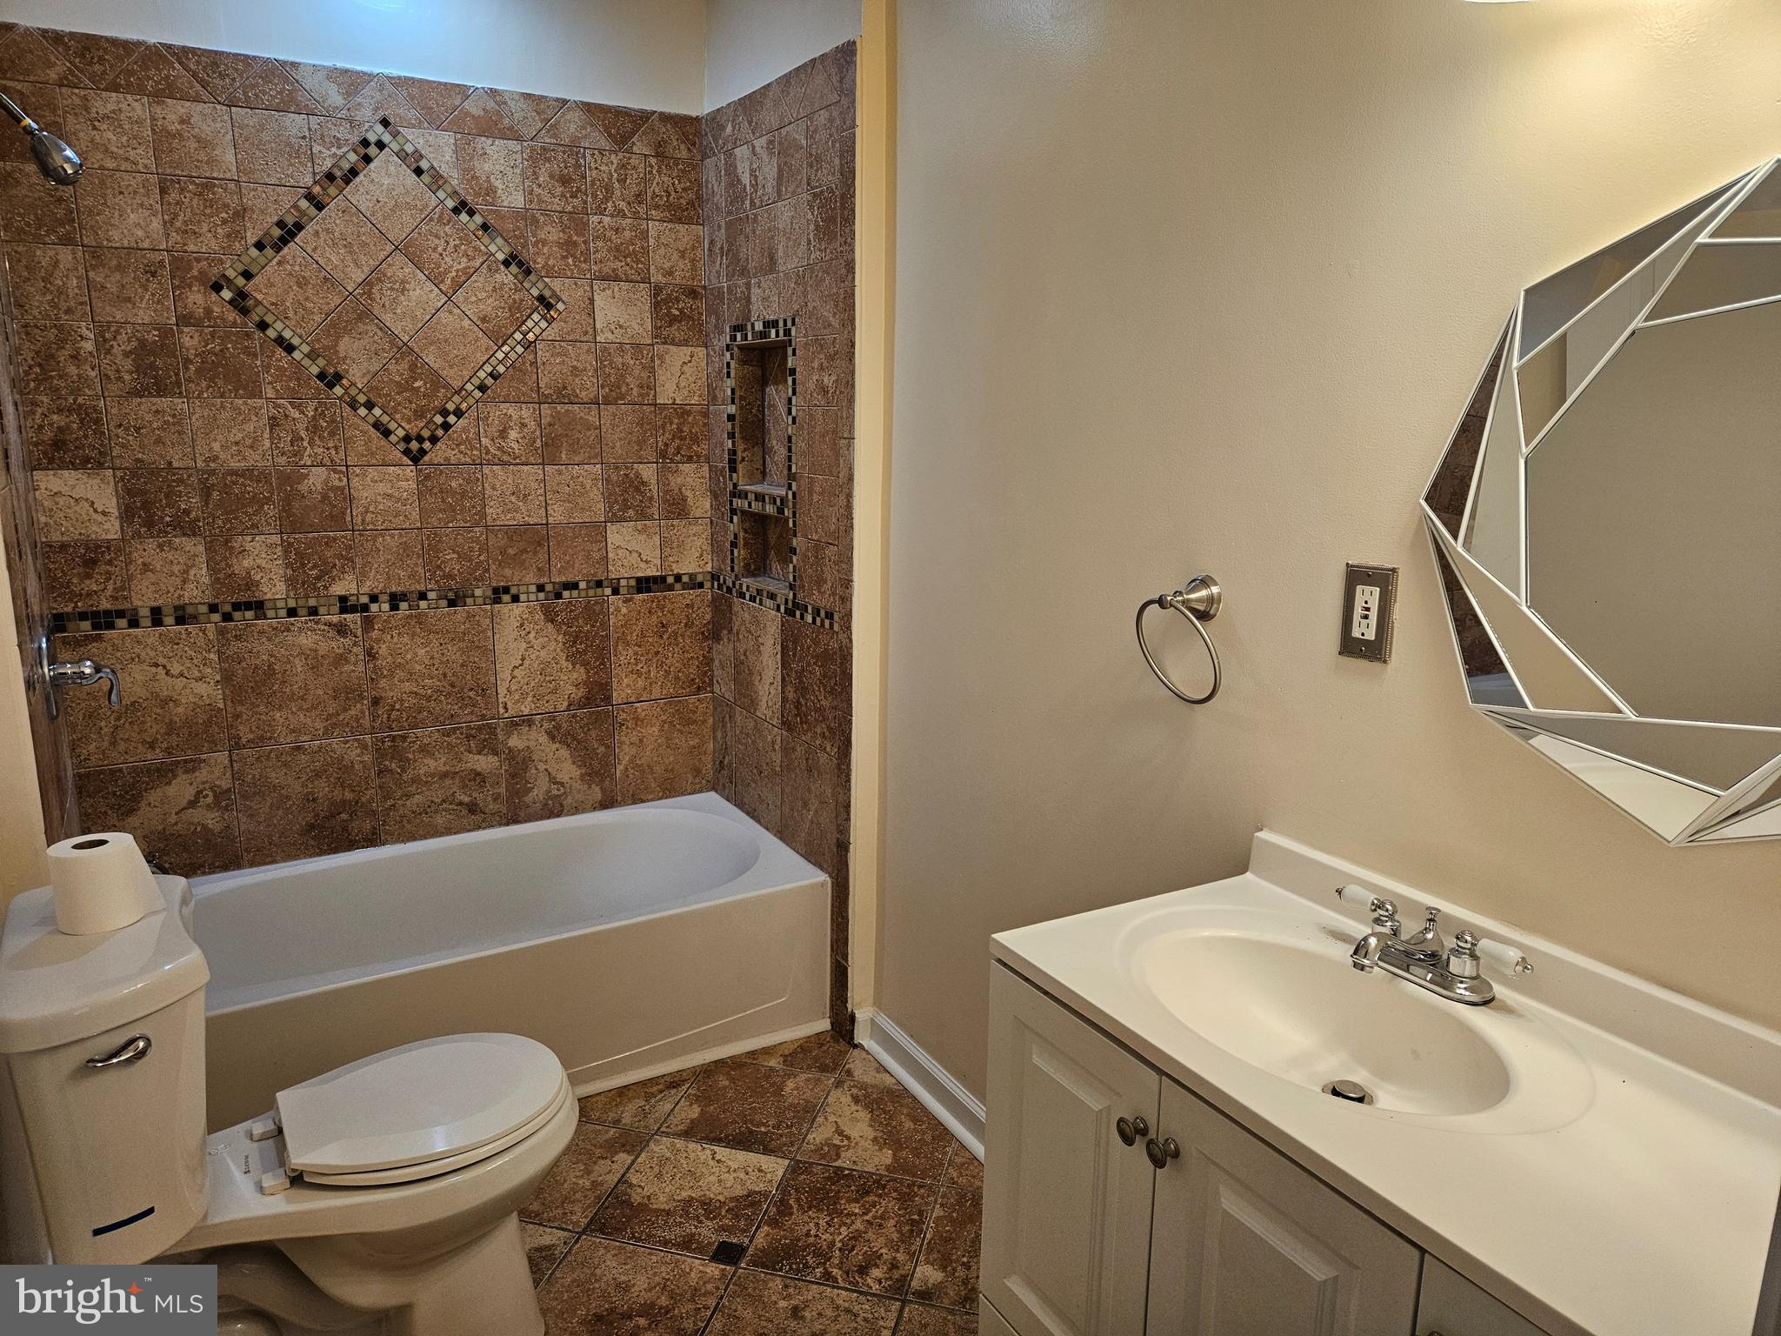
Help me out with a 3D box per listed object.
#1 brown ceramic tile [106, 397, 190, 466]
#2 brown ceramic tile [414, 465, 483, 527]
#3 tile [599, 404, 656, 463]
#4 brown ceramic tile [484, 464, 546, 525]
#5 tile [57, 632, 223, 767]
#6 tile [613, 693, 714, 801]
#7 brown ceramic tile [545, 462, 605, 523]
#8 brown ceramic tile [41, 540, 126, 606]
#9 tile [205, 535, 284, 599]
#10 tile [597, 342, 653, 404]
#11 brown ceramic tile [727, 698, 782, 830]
[{"bbox_3d":[-1.623,-0.514,2.596,0.152,0.150,0.010,-7,14,-29],"label":"brown ceramic tile"},{"bbox_3d":[-1.080,-0.422,2.913,0.149,0.148,0.010,-6,13,-29],"label":"brown ceramic tile"},{"bbox_3d":[-0.690,-0.618,3.124,0.150,0.150,0.010,-7,14,-29],"label":"tile"},{"bbox_3d":[-0.949,-0.437,2.987,0.147,0.148,0.010,-6,13,-29],"label":"brown ceramic tile"},{"bbox_3d":[-1.681,0.065,2.670,0.303,0.300,0.010,-7,15,-30],"label":"tile"},{"bbox_3d":[-0.634,0.232,3.342,0.286,0.288,0.010,-7,15,-30],"label":"tile"},{"bbox_3d":[-0.822,-0.453,3.071,0.150,0.149,0.010,-7,15,-30],"label":"brown ceramic tile"},{"bbox_3d":[-1.744,-0.199,2.570,0.141,0.147,0.010,-6,13,-29],"label":"brown ceramic tile"},{"bbox_3d":[-1.483,-0.229,2.717,0.150,0.147,0.010,-6,13,-29],"label":"tile"},{"bbox_3d":[-0.681,-0.761,3.053,0.149,0.149,0.010,-7,14,-30],"label":"tile"},{"bbox_3d":[-0.350,0.275,3.165,0.010,0.288,0.295,-7,15,-30],"label":"brown ceramic tile"}]

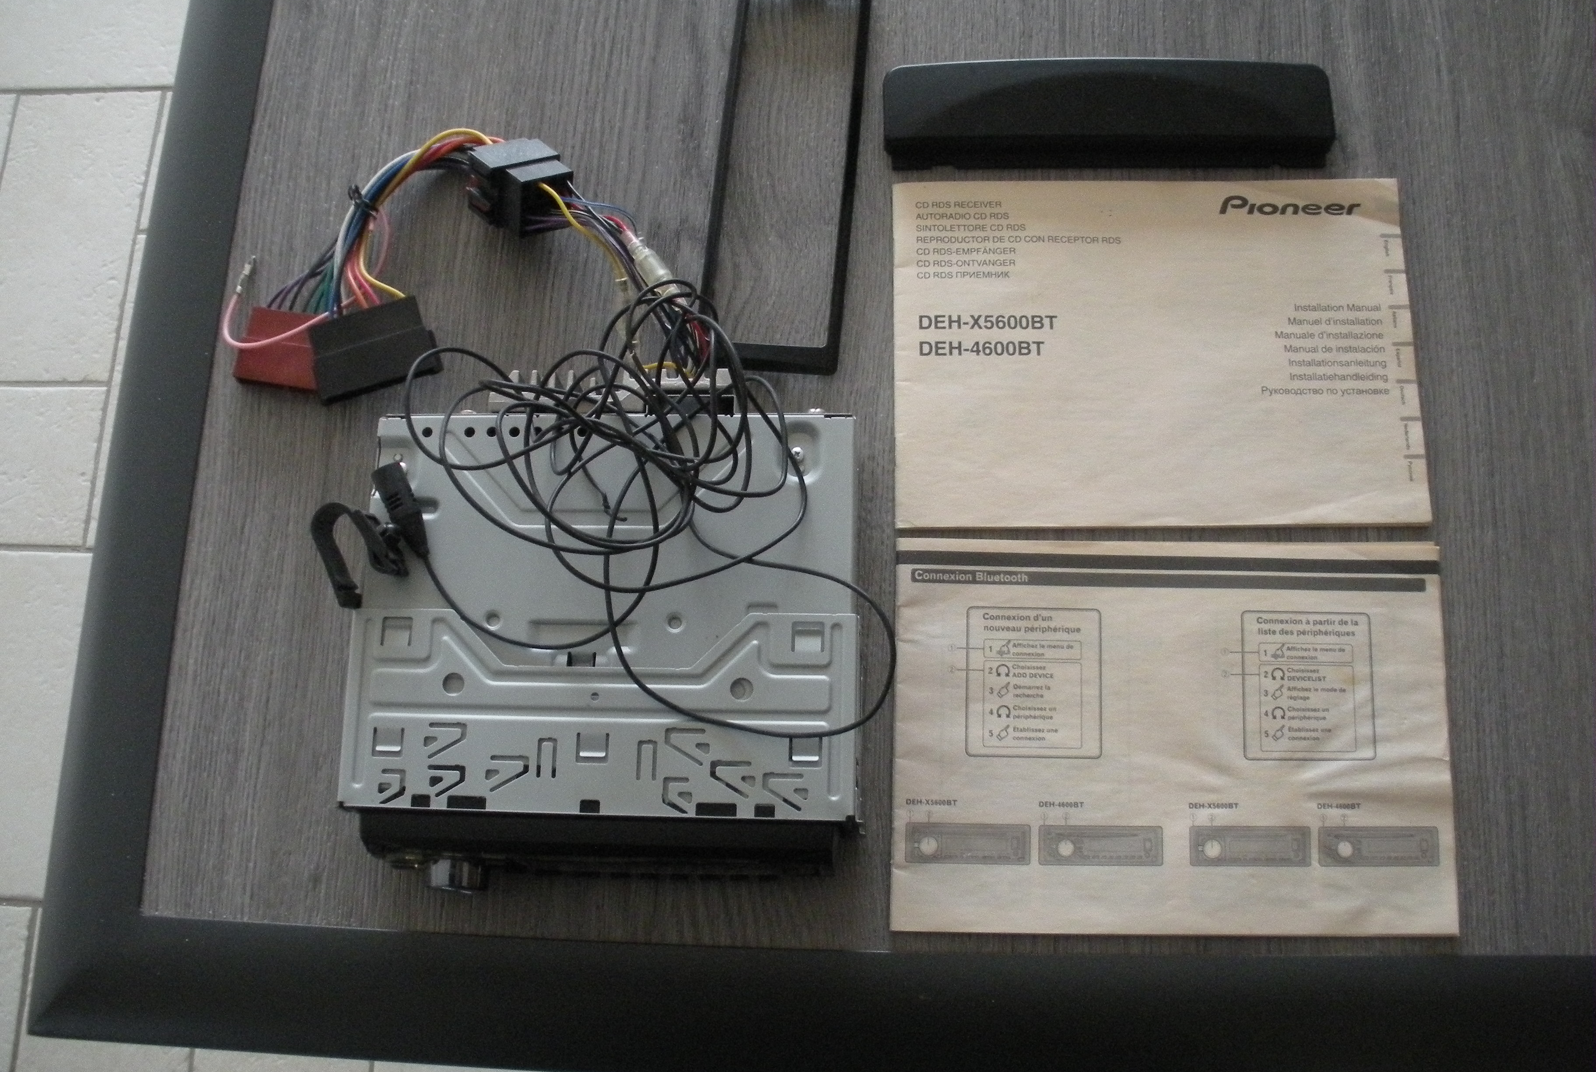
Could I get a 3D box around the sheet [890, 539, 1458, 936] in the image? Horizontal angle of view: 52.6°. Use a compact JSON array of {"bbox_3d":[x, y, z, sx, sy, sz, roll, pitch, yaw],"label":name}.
[{"bbox_3d":[0.142,0.076,0.618,0.210,0.005,0.148,1,76,2],"label":"sheet"}]

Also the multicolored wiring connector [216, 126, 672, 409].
[{"bbox_3d":[-0.139,-0.107,0.653,0.191,0.042,0.106,1,76,2],"label":"multicolored wiring connector"}]

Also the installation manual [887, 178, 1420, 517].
[{"bbox_3d":[0.144,-0.076,0.656,0.210,0.004,0.148,0,76,2],"label":"installation manual"}]

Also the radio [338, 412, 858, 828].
[{"bbox_3d":[-0.069,0.035,0.610,0.182,0.053,0.176,1,76,2],"label":"radio"}]

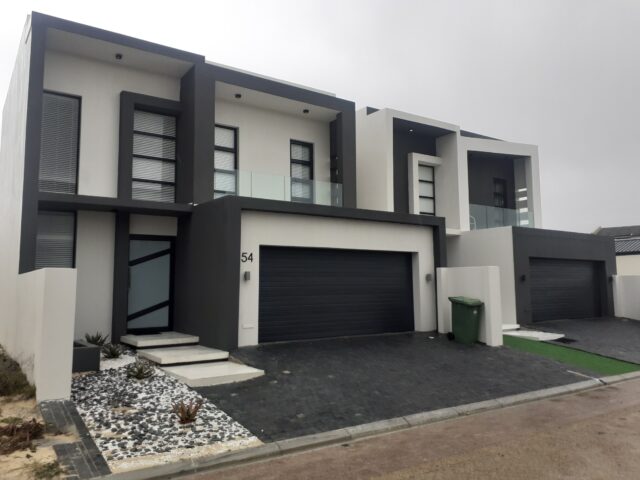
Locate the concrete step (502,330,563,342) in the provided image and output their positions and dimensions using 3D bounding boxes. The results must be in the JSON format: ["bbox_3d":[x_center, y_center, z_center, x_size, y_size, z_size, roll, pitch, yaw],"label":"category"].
[{"bbox_3d":[6.087,2.813,14.630,1.400,0.125,1.600,3,-6,-34],"label":"concrete step"}]

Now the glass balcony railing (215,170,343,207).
[{"bbox_3d":[-0.985,-1.227,13.403,3.950,0.970,0.040,3,-6,-34],"label":"glass balcony railing"}]

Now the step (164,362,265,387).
[{"bbox_3d":[-1.942,2.344,8.894,1.350,0.125,1.600,3,-6,-34],"label":"step"}]

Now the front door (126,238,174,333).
[{"bbox_3d":[-4.230,1.102,12.478,1.180,2.410,0.080,3,-6,-34],"label":"front door"}]

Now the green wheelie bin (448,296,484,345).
[{"bbox_3d":[3.715,2.032,12.643,0.730,1.070,0.580,-1,-4,40],"label":"green wheelie bin"}]

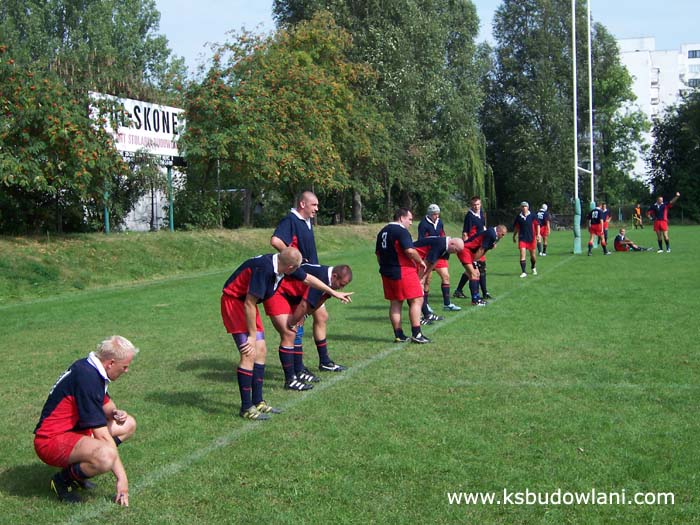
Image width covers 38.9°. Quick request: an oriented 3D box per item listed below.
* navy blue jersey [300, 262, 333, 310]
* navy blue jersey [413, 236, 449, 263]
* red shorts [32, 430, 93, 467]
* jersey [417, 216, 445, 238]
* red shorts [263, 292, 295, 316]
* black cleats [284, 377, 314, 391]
[{"bbox_3d":[-0.427,0.236,9.950,0.600,0.420,0.540,-32,-5,15],"label":"navy blue jersey"},{"bbox_3d":[1.208,-0.182,15.050,0.600,0.400,0.540,-32,-4,14],"label":"navy blue jersey"},{"bbox_3d":[-1.813,1.179,6.250,0.380,0.260,0.390,-2,3,3],"label":"red shorts"},{"bbox_3d":[1.399,-0.432,16.800,0.330,0.700,0.530,6,7,45],"label":"jersey"},{"bbox_3d":[-0.704,0.384,9.750,0.310,0.330,0.360,-1,3,23],"label":"red shorts"},{"bbox_3d":[-0.495,1.172,9.620,0.285,0.120,0.105,0,3,26],"label":"black cleats"}]

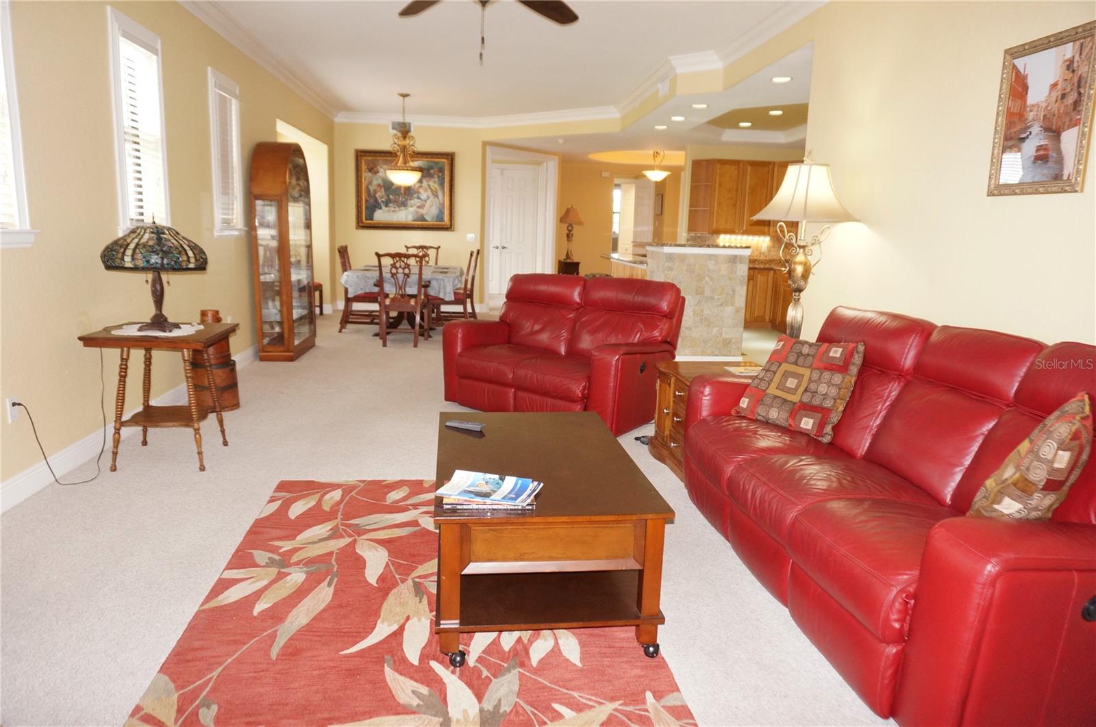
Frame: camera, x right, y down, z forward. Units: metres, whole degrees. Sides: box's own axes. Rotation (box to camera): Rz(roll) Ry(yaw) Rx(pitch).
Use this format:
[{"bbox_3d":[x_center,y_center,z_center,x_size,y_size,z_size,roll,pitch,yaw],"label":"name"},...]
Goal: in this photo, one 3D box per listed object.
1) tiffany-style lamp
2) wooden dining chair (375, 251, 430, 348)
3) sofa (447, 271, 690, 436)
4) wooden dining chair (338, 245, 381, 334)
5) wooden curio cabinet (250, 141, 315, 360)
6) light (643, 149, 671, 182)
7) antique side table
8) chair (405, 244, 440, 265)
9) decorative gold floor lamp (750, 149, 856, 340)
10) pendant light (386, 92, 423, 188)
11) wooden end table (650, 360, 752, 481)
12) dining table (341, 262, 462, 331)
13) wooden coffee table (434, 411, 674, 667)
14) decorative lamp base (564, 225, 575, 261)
[{"bbox_3d":[-2.131,-0.498,3.976,0.509,0.626,0.509,0,10,-9],"label":"tiffany-style lamp"},{"bbox_3d":[-1.564,-0.709,7.914,0.559,0.996,0.589,1,10,-7],"label":"wooden dining chair"},{"bbox_3d":[0.120,-0.146,5.290,1.412,0.940,0.996,8,12,32],"label":"sofa"},{"bbox_3d":[-2.186,-0.886,8.774,0.589,0.996,0.559,0,10,-8],"label":"wooden dining chair"},{"bbox_3d":[-2.523,-1.062,7.015,0.340,1.951,0.945,1,10,-6],"label":"wooden curio cabinet"},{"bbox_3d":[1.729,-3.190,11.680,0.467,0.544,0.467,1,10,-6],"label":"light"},{"bbox_3d":[-2.108,0.171,4.057,0.607,0.716,0.626,0,10,-9],"label":"antique side table"},{"bbox_3d":[-1.833,-1.170,10.641,0.540,1.031,0.570,1,10,-6],"label":"chair"},{"bbox_3d":[1.462,-0.337,4.349,0.594,1.807,0.594,1,10,-6],"label":"decorative gold floor lamp"},{"bbox_3d":[-1.824,-2.799,9.237,0.450,1.185,0.450,1,10,-6],"label":"pendant light"},{"bbox_3d":[0.988,0.321,4.143,0.679,0.561,0.731,1,10,-6],"label":"wooden end table"},{"bbox_3d":[-1.808,-0.825,9.467,1.360,0.770,1.830,1,10,-6],"label":"dining table"},{"bbox_3d":[-0.057,0.558,2.689,0.692,0.475,1.191,0,10,-8],"label":"wooden coffee table"},{"bbox_3d":[0.369,-2.081,12.586,0.193,0.597,0.193,1,10,-6],"label":"decorative lamp base"}]

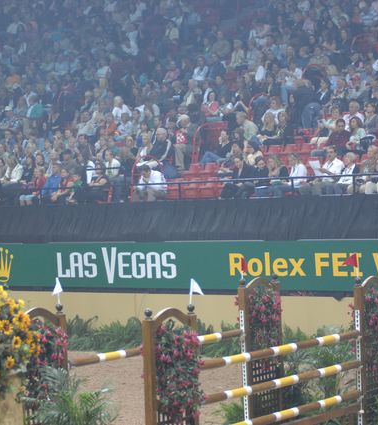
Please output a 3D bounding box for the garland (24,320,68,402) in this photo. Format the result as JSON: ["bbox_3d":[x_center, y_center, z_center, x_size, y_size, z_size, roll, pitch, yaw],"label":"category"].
[{"bbox_3d":[-1.462,1.502,18.800,0.190,0.830,0.640,-2,1,31],"label":"garland"}]

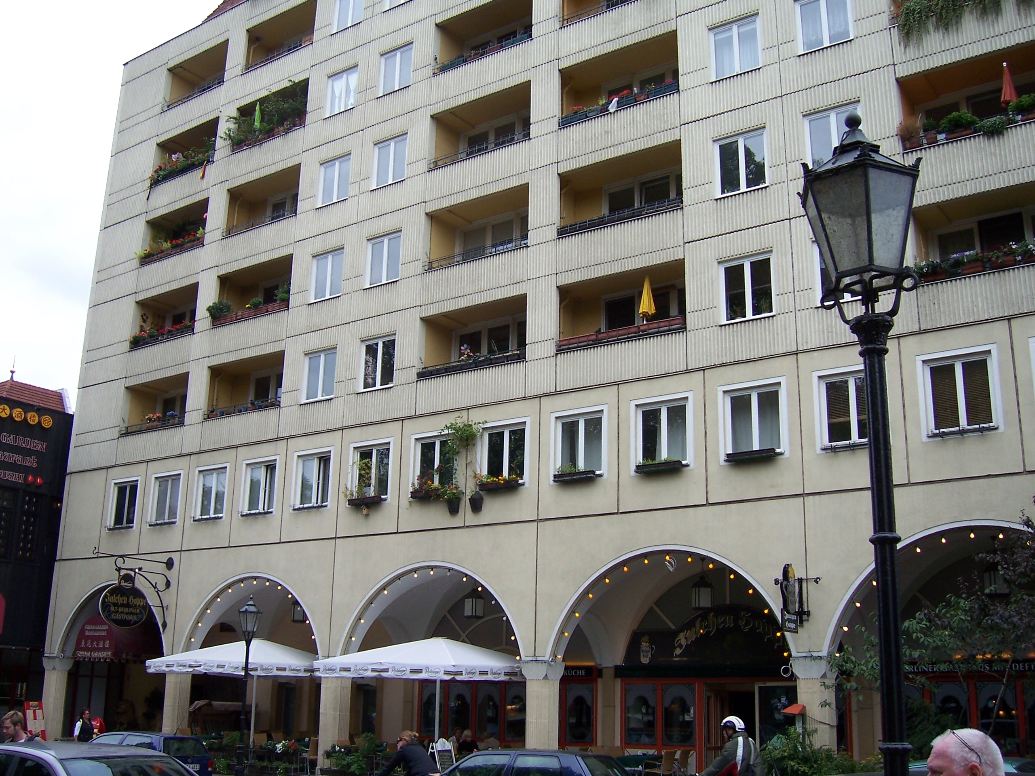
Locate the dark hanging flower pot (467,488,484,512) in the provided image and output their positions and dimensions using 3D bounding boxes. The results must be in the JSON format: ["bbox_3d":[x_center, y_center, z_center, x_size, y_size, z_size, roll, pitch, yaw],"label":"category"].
[{"bbox_3d":[-0.938,2.522,24.243,0.320,0.550,0.260,-10,-20,33],"label":"dark hanging flower pot"}]

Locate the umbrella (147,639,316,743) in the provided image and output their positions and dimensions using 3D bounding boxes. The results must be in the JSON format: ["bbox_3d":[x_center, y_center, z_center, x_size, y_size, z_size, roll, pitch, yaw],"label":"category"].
[{"bbox_3d":[-6.641,7.976,27.186,4.000,3.330,4.000,-10,-20,33],"label":"umbrella"}]

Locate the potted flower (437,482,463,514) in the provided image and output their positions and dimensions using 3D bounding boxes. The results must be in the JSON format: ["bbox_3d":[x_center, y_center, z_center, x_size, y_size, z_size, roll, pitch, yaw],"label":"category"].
[{"bbox_3d":[-1.527,2.526,24.638,0.500,0.700,0.360,-10,-20,33],"label":"potted flower"}]

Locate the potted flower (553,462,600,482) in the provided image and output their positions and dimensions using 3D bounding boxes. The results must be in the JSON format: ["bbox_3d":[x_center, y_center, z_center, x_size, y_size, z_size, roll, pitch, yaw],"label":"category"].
[{"bbox_3d":[1.232,1.809,22.937,0.970,0.350,0.240,-10,-20,33],"label":"potted flower"}]

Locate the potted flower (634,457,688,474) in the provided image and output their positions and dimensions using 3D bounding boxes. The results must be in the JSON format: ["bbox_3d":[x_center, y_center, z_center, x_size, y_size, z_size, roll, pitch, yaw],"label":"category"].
[{"bbox_3d":[2.878,1.558,21.833,1.030,0.250,0.240,-10,-20,33],"label":"potted flower"}]

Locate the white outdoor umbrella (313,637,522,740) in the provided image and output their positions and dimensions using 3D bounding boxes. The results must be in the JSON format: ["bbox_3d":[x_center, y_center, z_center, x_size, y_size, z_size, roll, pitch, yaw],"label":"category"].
[{"bbox_3d":[-1.800,7.251,24.161,4.000,3.330,4.000,-10,-20,33],"label":"white outdoor umbrella"}]

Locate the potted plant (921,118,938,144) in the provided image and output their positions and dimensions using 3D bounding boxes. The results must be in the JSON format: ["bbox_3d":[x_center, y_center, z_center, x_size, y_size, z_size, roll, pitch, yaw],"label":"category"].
[{"bbox_3d":[7.885,-4.862,20.602,0.280,0.480,0.270,-10,-19,33],"label":"potted plant"}]

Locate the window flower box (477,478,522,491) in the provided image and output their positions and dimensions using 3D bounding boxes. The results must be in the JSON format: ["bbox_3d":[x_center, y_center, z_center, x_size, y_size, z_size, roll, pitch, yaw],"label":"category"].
[{"bbox_3d":[-0.383,2.170,24.084,1.060,0.200,0.200,-10,-19,33],"label":"window flower box"}]

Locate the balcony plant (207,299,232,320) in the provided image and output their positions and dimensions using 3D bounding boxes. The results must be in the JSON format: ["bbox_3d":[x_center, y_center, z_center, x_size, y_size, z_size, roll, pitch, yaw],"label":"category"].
[{"bbox_3d":[-8.785,-2.274,31.633,0.680,0.490,0.540,-10,-19,34],"label":"balcony plant"}]

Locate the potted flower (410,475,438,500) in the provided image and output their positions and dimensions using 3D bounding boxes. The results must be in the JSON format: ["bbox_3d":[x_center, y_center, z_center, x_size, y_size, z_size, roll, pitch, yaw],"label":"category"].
[{"bbox_3d":[-2.168,2.375,25.264,0.800,0.400,0.250,-10,-19,33],"label":"potted flower"}]

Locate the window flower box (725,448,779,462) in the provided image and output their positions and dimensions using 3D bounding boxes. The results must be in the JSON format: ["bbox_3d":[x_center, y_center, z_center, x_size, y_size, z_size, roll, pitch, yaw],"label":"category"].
[{"bbox_3d":[4.528,1.310,20.848,1.020,0.160,0.200,-10,-19,33],"label":"window flower box"}]

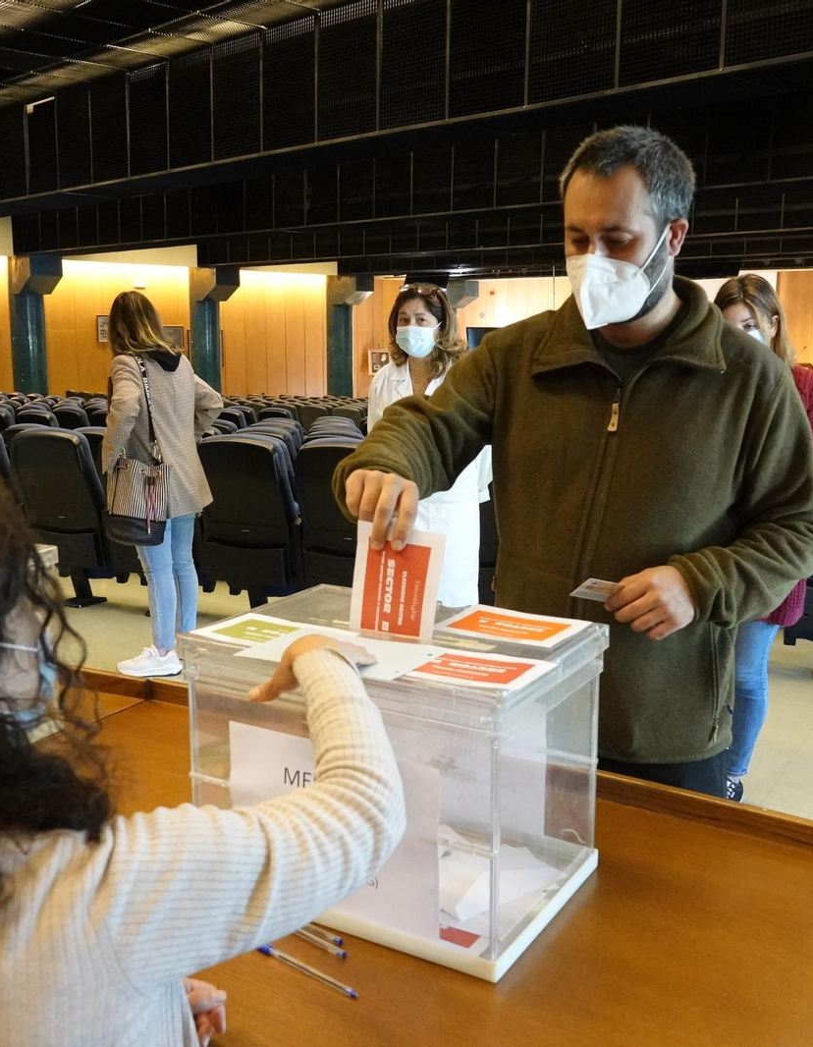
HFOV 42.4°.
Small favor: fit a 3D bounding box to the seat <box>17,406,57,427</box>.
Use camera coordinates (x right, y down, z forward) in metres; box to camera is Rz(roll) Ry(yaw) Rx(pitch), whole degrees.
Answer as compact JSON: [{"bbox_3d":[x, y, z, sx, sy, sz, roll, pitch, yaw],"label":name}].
[{"bbox_3d":[-3.461,-0.649,10.351,0.560,0.970,0.550,6,12,28],"label":"seat"}]

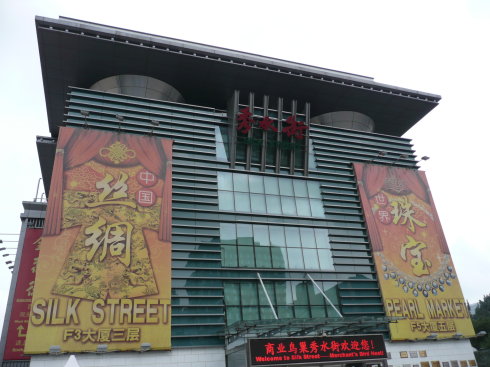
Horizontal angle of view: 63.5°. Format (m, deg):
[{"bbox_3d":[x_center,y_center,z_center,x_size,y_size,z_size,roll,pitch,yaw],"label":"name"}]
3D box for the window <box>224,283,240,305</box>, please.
[{"bbox_3d":[-0.885,7.422,26.812,1.160,1.624,0.100,6,-28,-19],"label":"window"}]

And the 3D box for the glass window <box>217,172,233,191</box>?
[{"bbox_3d":[-1.500,-0.158,30.574,1.223,1.545,0.100,6,-28,-19],"label":"glass window"}]

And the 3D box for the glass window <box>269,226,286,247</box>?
[{"bbox_3d":[2.440,3.996,29.960,1.261,1.584,0.100,6,-28,-19],"label":"glass window"}]

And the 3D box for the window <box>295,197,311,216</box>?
[{"bbox_3d":[4.548,1.850,31.082,1.225,1.587,0.100,6,-28,-19],"label":"window"}]

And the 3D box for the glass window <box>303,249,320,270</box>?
[{"bbox_3d":[4.997,5.703,30.084,1.261,1.609,0.100,6,-28,-19],"label":"glass window"}]

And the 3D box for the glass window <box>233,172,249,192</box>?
[{"bbox_3d":[-0.262,-0.018,30.137,1.225,1.587,0.100,6,-28,-19],"label":"glass window"}]

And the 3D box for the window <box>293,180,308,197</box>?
[{"bbox_3d":[4.434,0.436,31.793,1.225,1.587,0.100,6,-28,-19],"label":"window"}]

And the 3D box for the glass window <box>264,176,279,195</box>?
[{"bbox_3d":[2.266,0.218,33.158,1.306,1.644,0.100,6,-28,-19],"label":"glass window"}]

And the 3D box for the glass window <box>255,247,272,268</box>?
[{"bbox_3d":[1.232,5.061,26.984,1.218,1.679,0.100,5,-28,-19],"label":"glass window"}]

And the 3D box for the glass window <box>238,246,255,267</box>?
[{"bbox_3d":[0.110,5.228,28.372,1.261,1.609,0.100,6,-28,-19],"label":"glass window"}]

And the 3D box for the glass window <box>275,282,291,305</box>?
[{"bbox_3d":[2.870,8.134,29.272,1.306,1.710,0.100,6,-28,-19],"label":"glass window"}]

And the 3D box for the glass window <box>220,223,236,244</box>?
[{"bbox_3d":[-1.135,3.363,26.941,1.176,1.640,0.100,5,-28,-19],"label":"glass window"}]

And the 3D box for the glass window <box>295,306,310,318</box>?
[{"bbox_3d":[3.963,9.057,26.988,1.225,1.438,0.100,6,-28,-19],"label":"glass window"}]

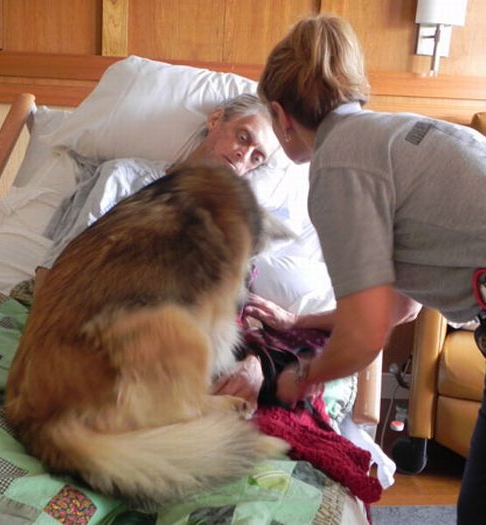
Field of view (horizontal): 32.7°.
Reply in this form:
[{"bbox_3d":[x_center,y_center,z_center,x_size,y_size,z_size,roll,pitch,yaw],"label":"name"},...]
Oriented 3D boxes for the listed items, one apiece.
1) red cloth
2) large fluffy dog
[{"bbox_3d":[0.138,0.347,1.614,0.280,0.120,0.170,12,14,39],"label":"red cloth"},{"bbox_3d":[-0.189,0.064,1.593,0.540,0.550,0.400,-4,13,-31],"label":"large fluffy dog"}]

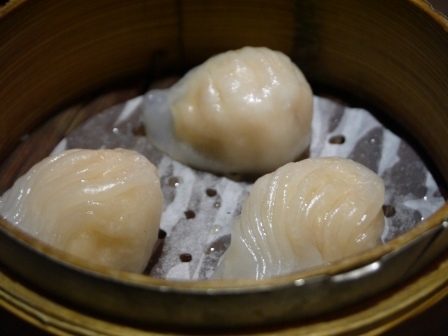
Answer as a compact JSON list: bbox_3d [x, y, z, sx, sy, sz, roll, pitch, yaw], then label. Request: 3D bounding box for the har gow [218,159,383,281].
[{"bbox_3d":[0.021,0.013,0.250,0.052,0.033,0.038,-17,44,-18],"label":"har gow"}]

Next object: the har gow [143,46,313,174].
[{"bbox_3d":[0.002,-0.020,0.288,0.054,0.033,0.038,3,42,3],"label":"har gow"}]

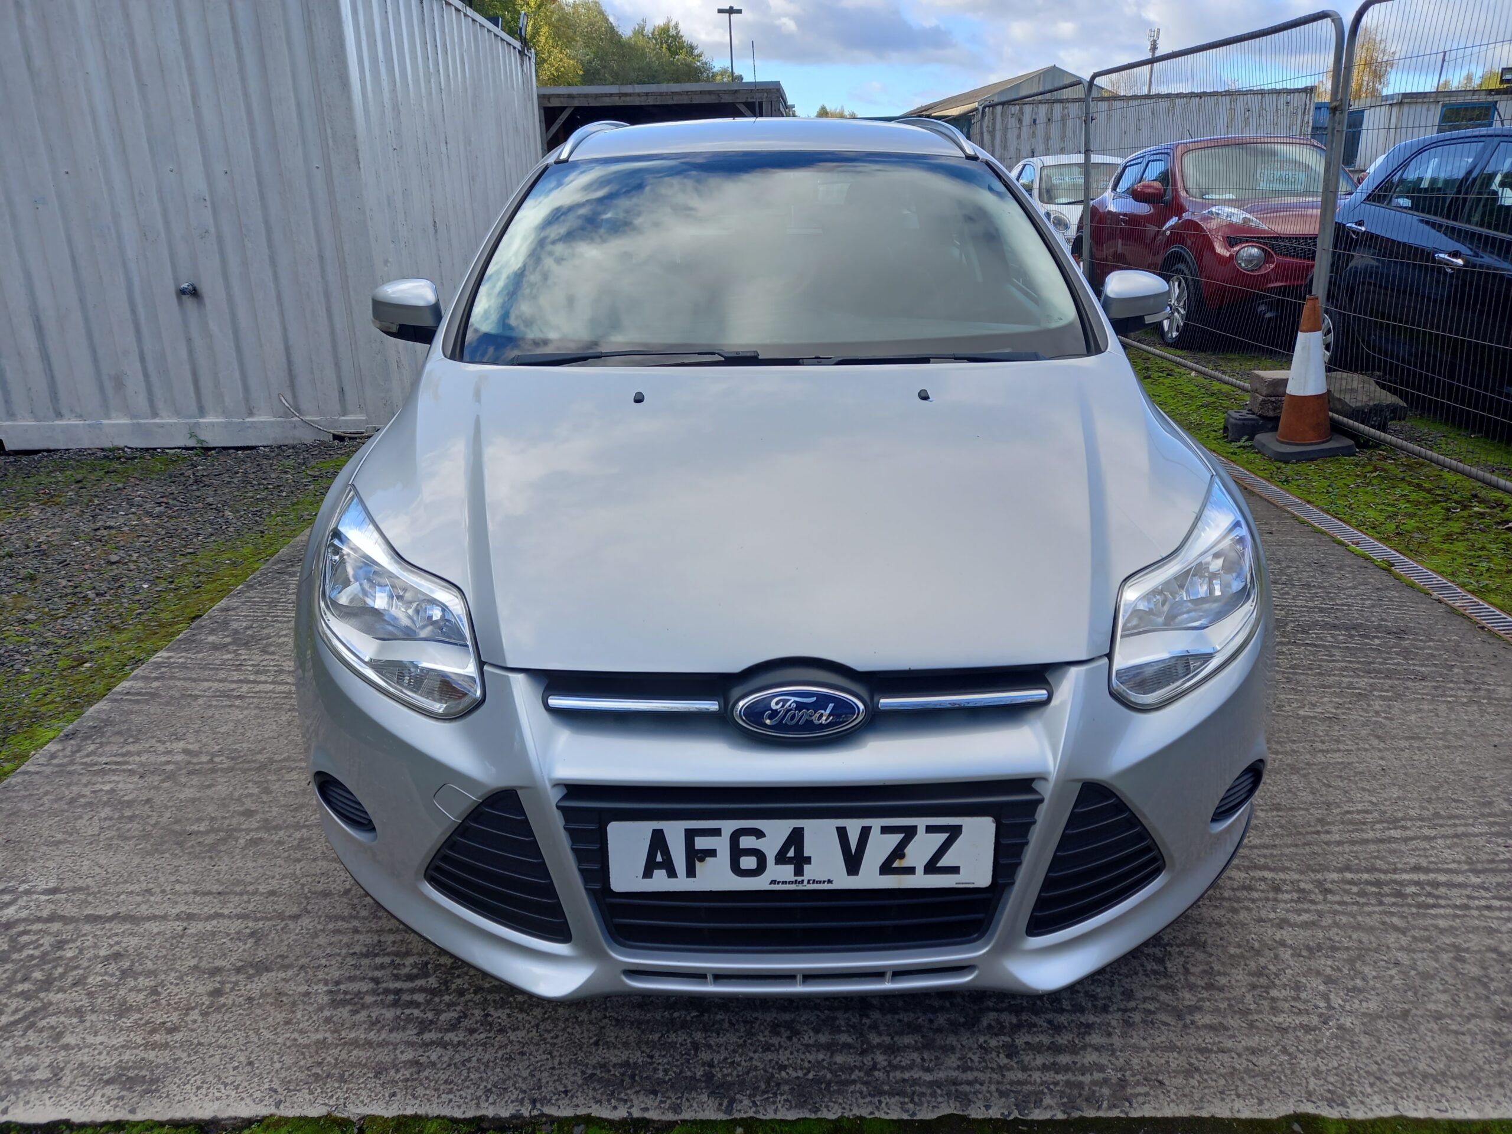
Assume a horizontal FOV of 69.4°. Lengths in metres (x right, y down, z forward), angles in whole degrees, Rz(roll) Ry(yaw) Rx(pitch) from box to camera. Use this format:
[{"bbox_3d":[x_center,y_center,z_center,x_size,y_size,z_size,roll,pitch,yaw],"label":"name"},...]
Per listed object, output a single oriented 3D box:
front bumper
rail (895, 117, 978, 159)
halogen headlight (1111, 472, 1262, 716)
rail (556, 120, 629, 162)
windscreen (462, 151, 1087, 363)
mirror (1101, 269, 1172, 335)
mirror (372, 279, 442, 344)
[{"bbox_3d":[0.059,0.299,1.742,1.780,0.540,0.660,-1,20,0],"label":"front bumper"},{"bbox_3d":[0.593,-1.524,3.901,0.085,0.150,1.880,-1,20,0],"label":"rail"},{"bbox_3d":[0.673,0.025,1.756,0.360,0.250,0.540,-1,20,0],"label":"halogen headlight"},{"bbox_3d":[-0.547,-1.512,3.891,0.085,0.150,1.880,-1,20,0],"label":"rail"},{"bbox_3d":[0.041,-0.767,2.649,1.450,0.180,1.030,-1,48,0],"label":"windscreen"},{"bbox_3d":[0.936,-0.668,2.792,0.215,0.165,0.150,-1,20,0],"label":"mirror"},{"bbox_3d":[-0.854,-0.651,2.777,0.215,0.165,0.150,-1,20,0],"label":"mirror"}]

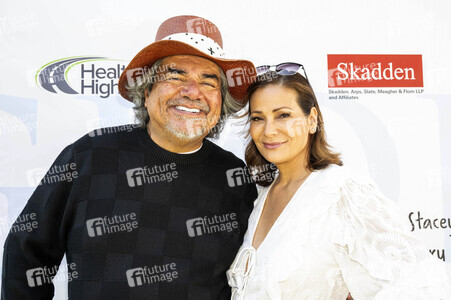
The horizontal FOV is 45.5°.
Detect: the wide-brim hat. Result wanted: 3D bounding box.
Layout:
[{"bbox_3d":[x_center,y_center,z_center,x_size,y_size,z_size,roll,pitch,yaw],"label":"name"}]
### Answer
[{"bbox_3d":[-0.081,-0.207,1.225,0.310,0.150,0.340,8,-15,-12],"label":"wide-brim hat"}]

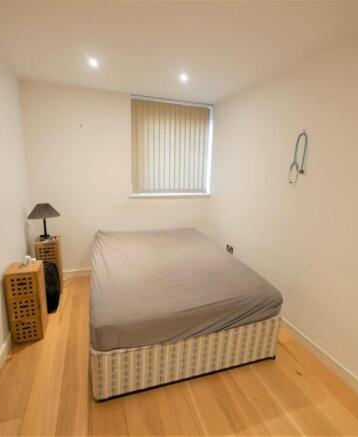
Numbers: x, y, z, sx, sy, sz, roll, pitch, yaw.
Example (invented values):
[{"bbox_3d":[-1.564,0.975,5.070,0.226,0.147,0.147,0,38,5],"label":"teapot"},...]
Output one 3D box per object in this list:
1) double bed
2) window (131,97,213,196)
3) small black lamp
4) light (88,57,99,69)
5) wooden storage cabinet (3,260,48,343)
[{"bbox_3d":[-0.139,0.657,2.509,1.380,0.595,1.900,-2,13,-17],"label":"double bed"},{"bbox_3d":[-0.079,-0.920,3.230,1.170,1.270,0.100,-2,13,-20],"label":"window"},{"bbox_3d":[-1.498,0.042,2.638,0.295,0.415,0.295,-2,13,-20],"label":"small black lamp"},{"bbox_3d":[-0.744,-1.363,2.059,0.090,0.030,0.090,-2,13,-20],"label":"light"},{"bbox_3d":[-1.369,0.741,2.149,0.237,0.633,0.280,-3,13,-20],"label":"wooden storage cabinet"}]

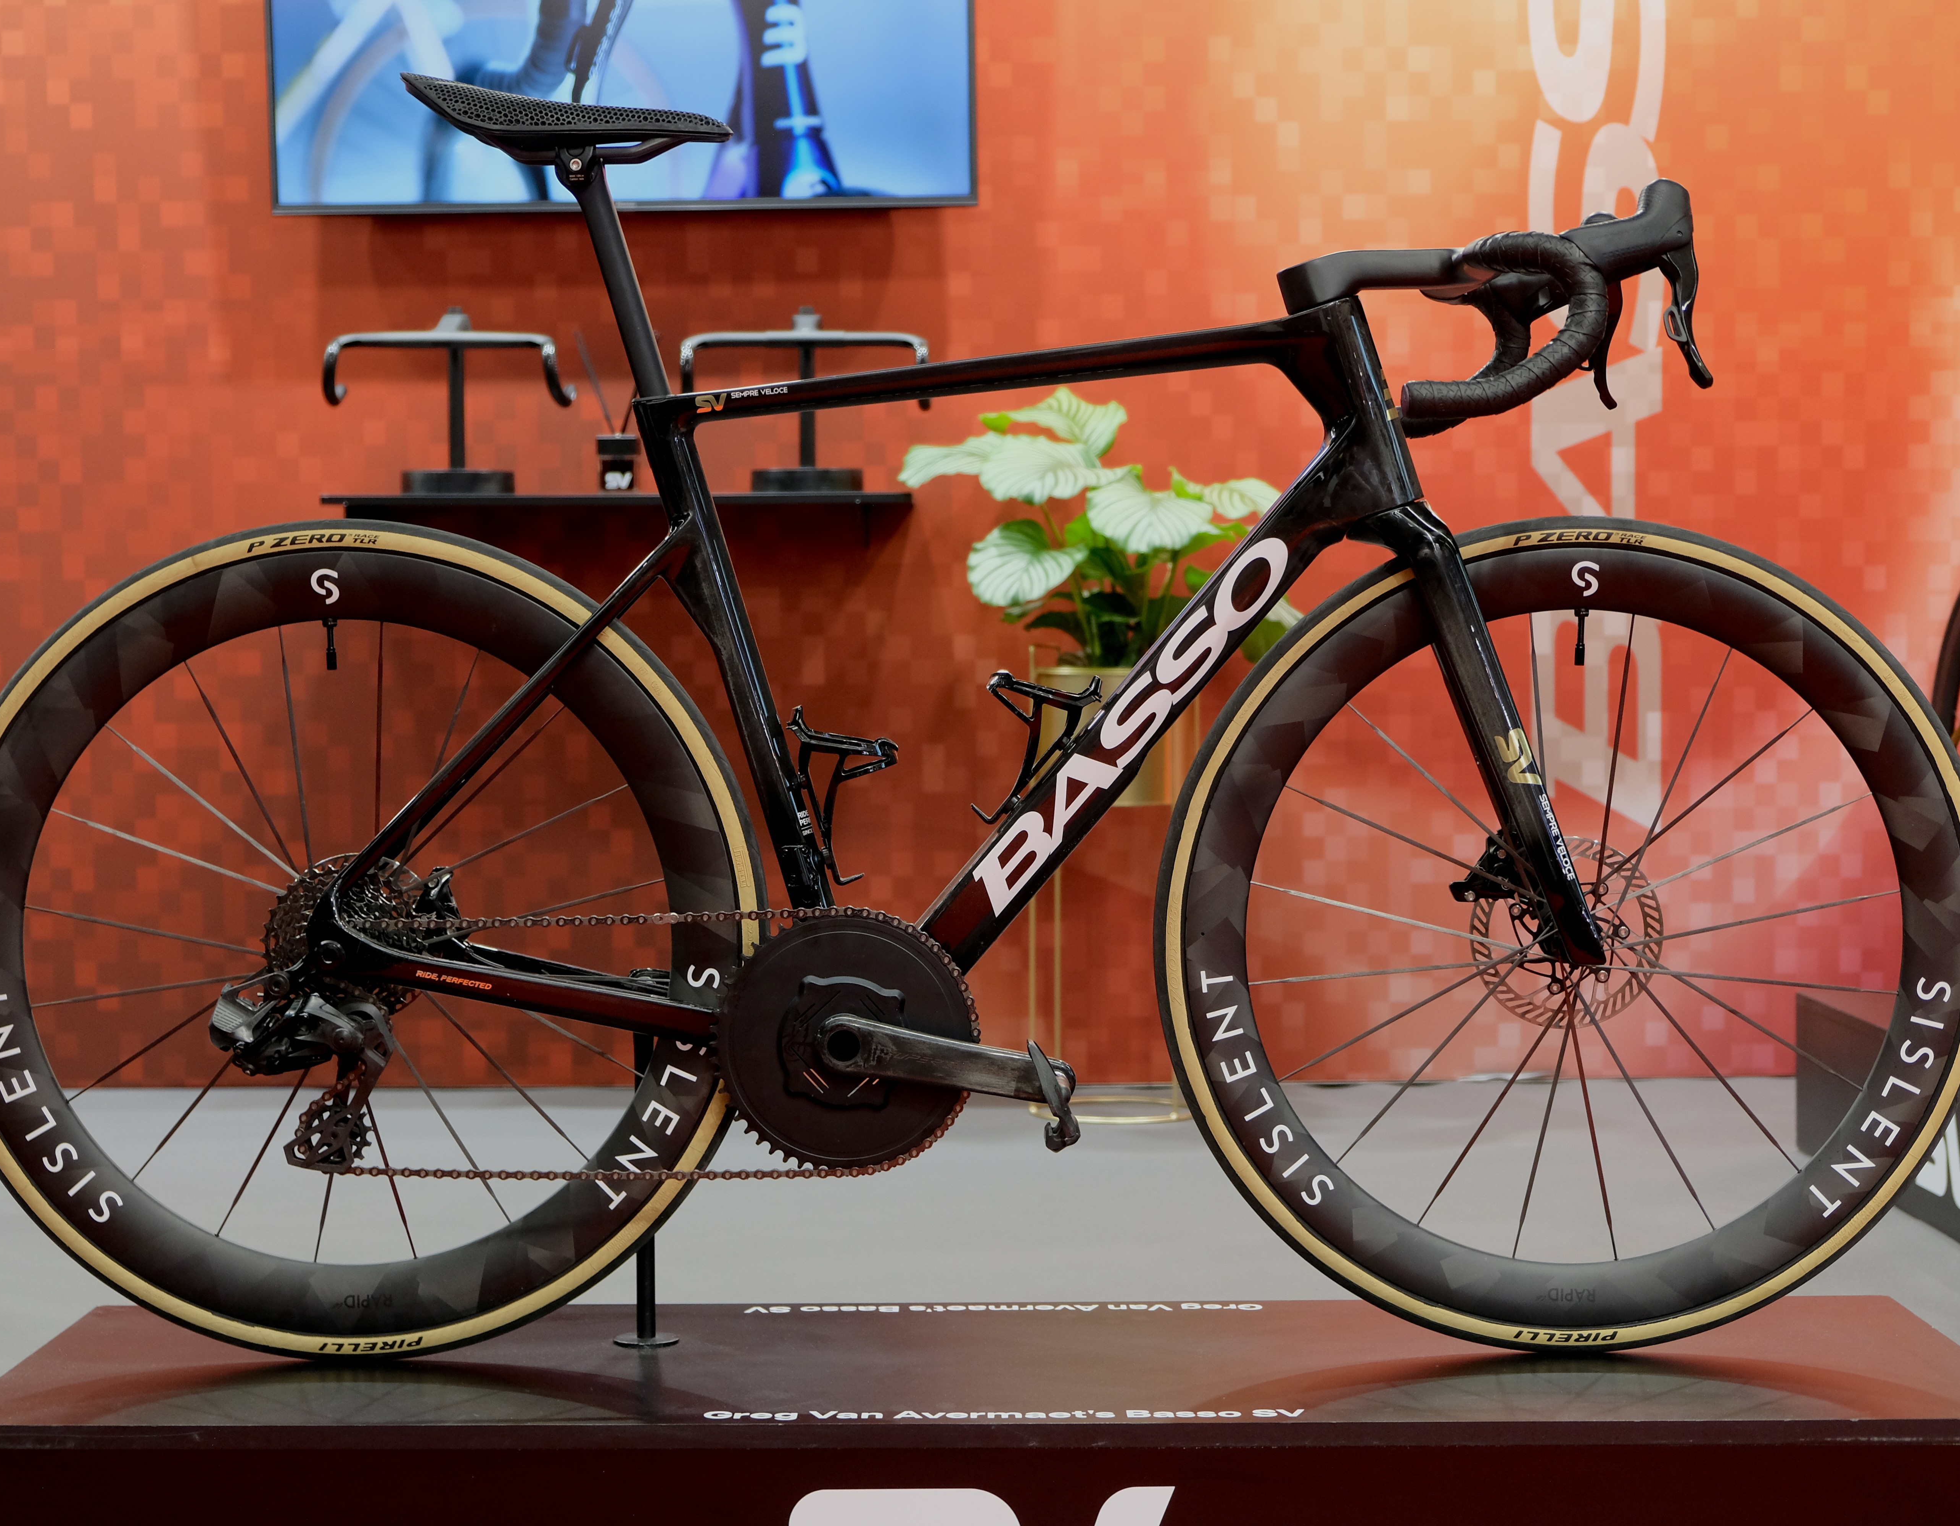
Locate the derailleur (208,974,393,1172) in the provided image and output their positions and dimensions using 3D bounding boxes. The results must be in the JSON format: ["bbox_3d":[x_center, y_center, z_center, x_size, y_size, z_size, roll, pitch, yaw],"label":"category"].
[{"bbox_3d":[-0.534,0.244,2.700,0.145,0.157,0.068,0,3,0],"label":"derailleur"}]

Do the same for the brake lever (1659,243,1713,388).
[{"bbox_3d":[0.530,-0.335,2.576,0.043,0.108,0.035,0,3,0],"label":"brake lever"}]

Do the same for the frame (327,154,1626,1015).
[{"bbox_3d":[-0.018,-0.120,2.757,1.027,0.707,0.150,0,3,0],"label":"frame"}]

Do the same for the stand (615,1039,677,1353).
[{"bbox_3d":[-0.274,0.341,2.820,0.054,0.275,0.054,0,2,0],"label":"stand"}]

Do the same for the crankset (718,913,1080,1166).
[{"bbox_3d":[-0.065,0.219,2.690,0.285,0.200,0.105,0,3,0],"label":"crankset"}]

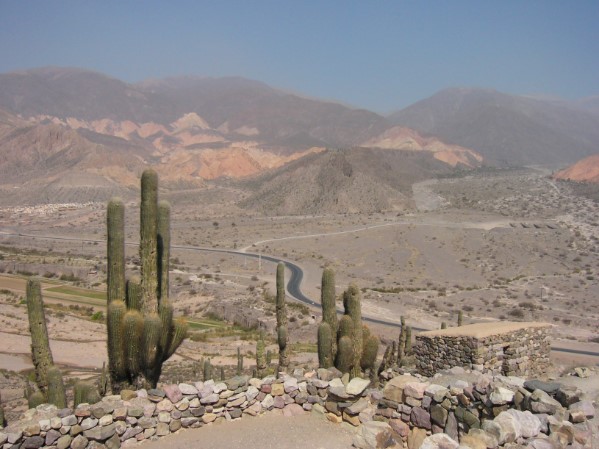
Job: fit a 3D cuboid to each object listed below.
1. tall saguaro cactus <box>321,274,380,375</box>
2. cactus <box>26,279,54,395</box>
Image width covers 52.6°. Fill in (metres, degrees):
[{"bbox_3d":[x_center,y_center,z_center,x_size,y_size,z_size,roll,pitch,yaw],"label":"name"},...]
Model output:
[{"bbox_3d":[1.156,2.393,14.000,1.320,2.400,1.100,0,6,0],"label":"tall saguaro cactus"},{"bbox_3d":[-5.561,2.426,13.000,0.600,2.550,0.500,0,6,0],"label":"cactus"}]

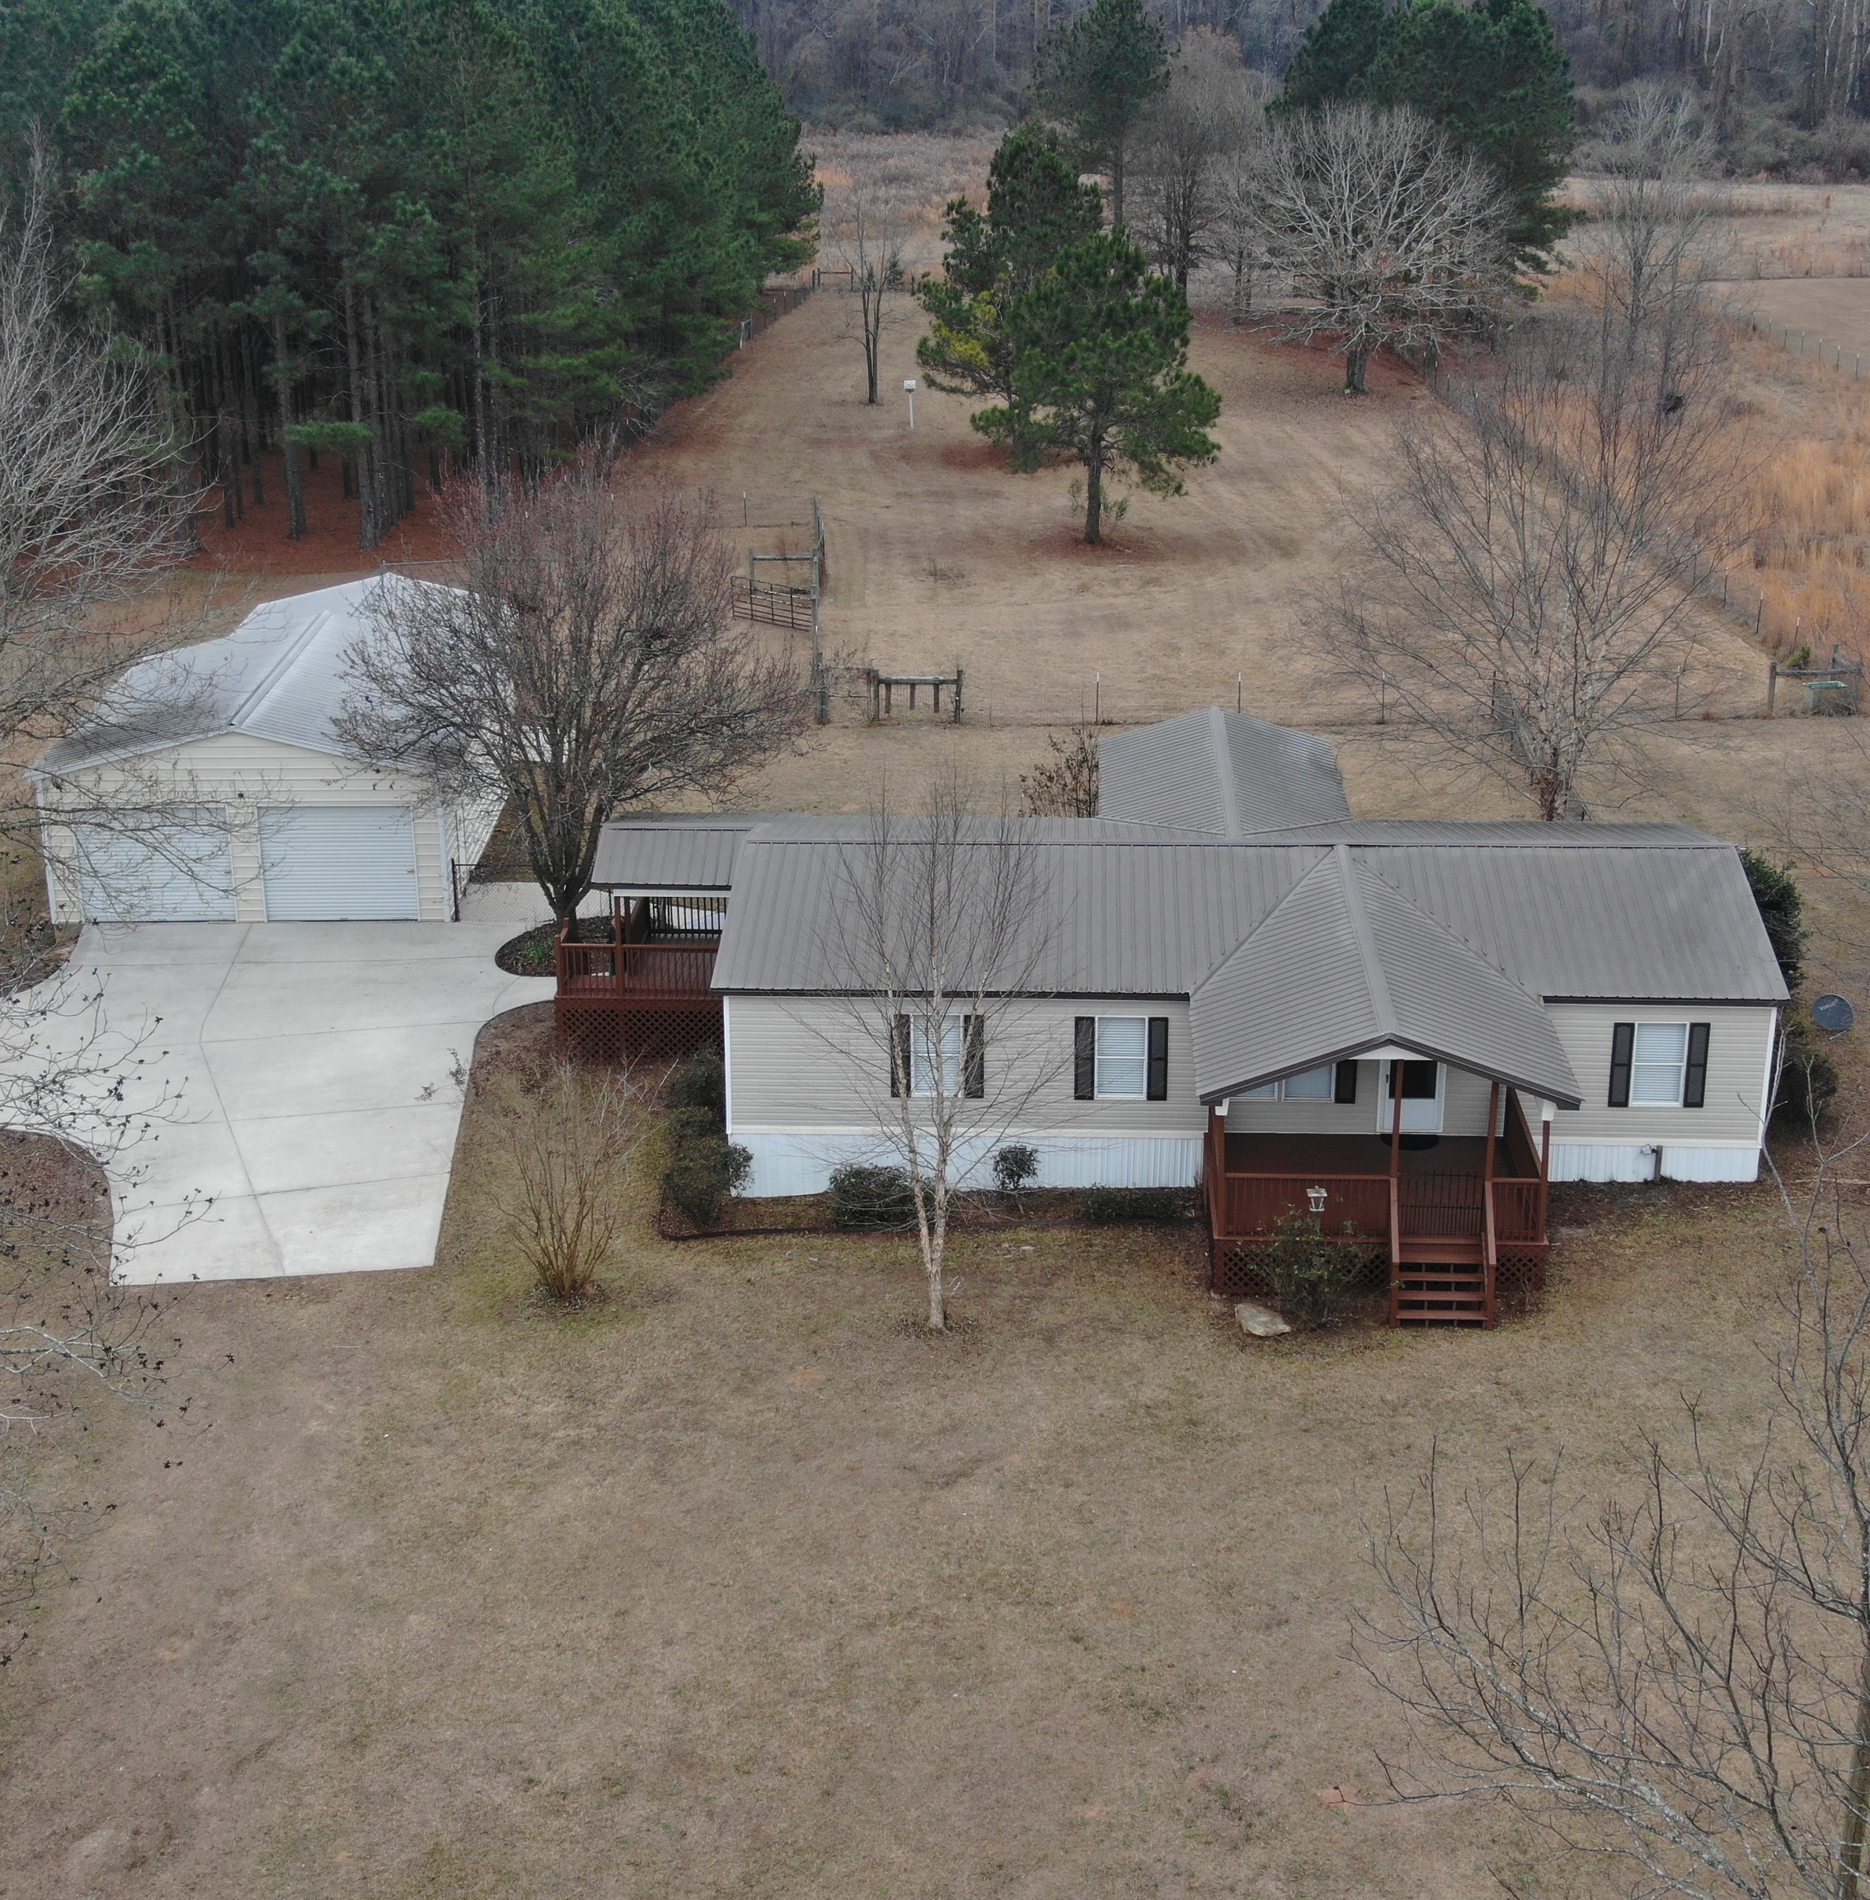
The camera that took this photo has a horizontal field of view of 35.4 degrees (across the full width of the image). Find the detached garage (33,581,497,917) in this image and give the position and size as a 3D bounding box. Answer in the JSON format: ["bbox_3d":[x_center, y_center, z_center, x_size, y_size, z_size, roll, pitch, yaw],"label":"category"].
[{"bbox_3d":[-13.549,-4.855,64.797,8.300,3.950,15.200,-1,19,0],"label":"detached garage"}]

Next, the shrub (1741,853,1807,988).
[{"bbox_3d":[14.398,-0.694,52.549,2.300,2.650,2.300,0,20,0],"label":"shrub"}]

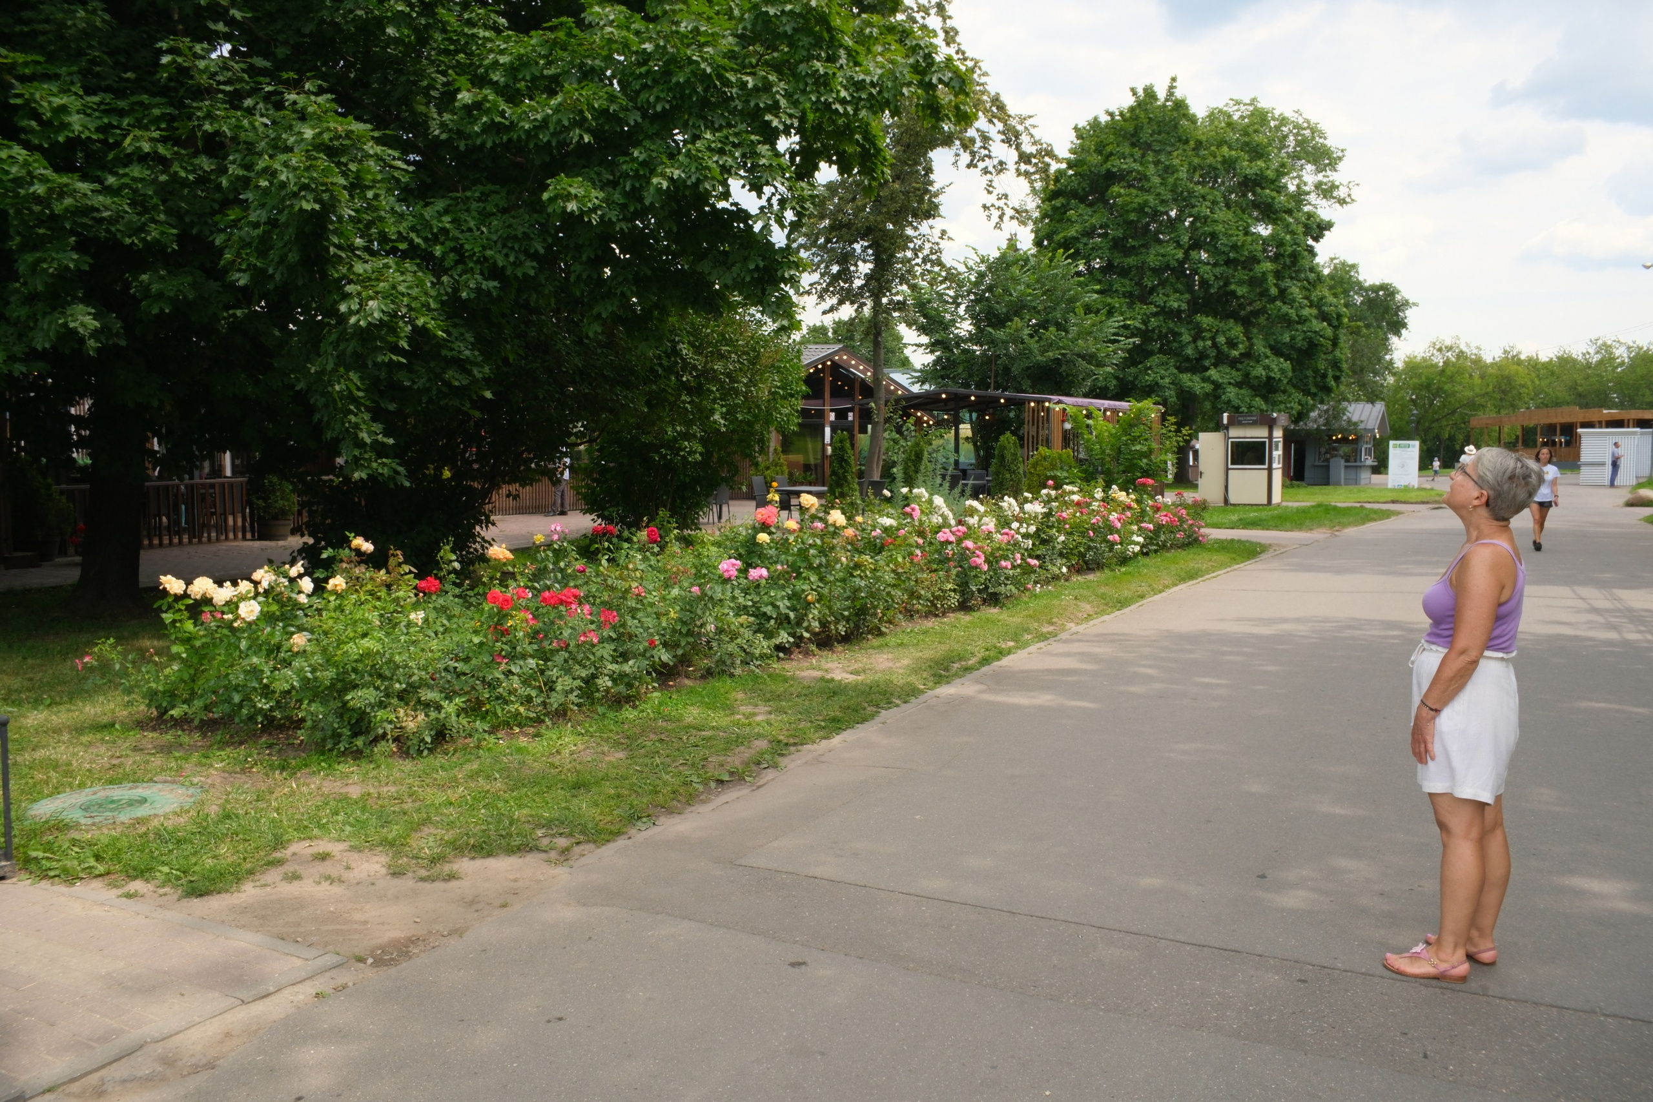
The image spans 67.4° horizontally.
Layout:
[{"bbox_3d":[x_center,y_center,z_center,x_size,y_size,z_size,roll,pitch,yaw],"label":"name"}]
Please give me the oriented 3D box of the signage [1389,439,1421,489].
[{"bbox_3d":[21.710,-3.219,46.600,1.150,1.800,0.120,2,5,28],"label":"signage"}]

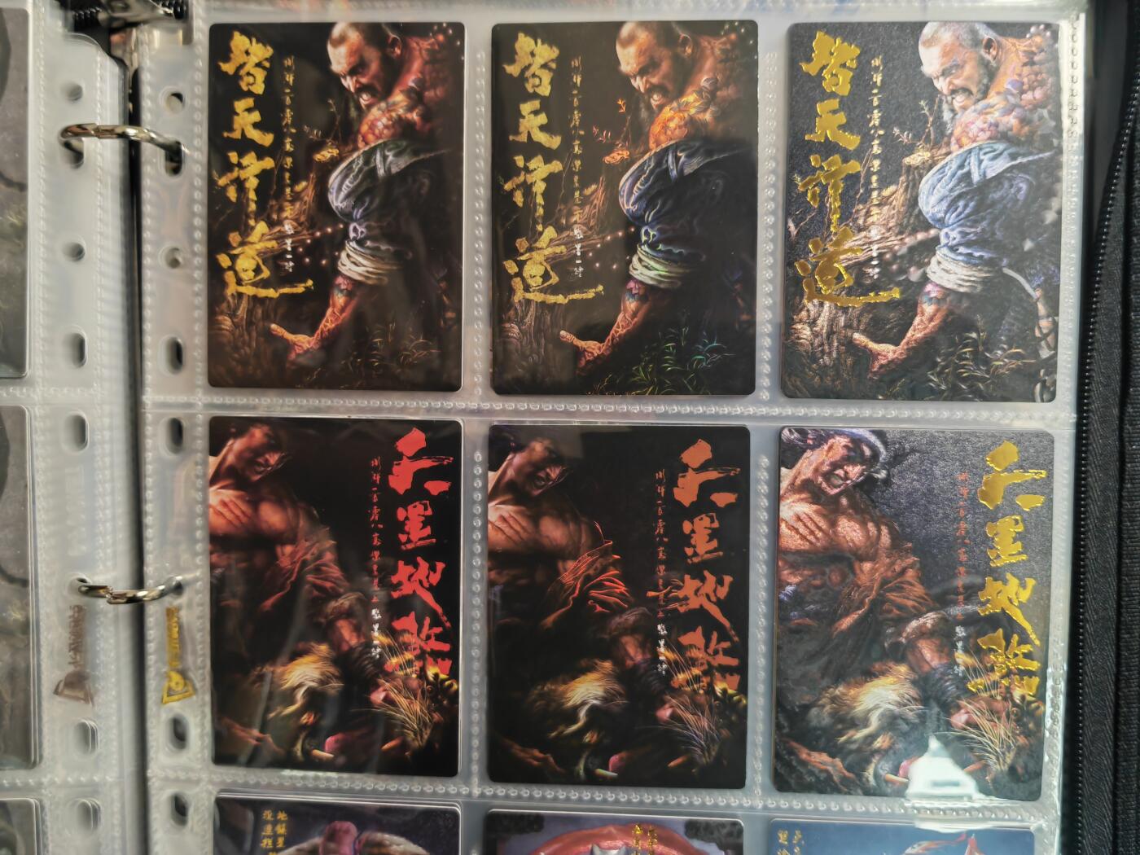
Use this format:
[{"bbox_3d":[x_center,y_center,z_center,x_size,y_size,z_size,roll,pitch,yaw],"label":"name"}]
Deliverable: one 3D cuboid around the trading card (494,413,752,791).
[{"bbox_3d":[0.011,0.044,0.224,0.063,0.001,0.088,0,93,4],"label":"trading card"}]

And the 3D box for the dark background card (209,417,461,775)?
[{"bbox_3d":[-0.058,0.042,0.228,0.063,0.001,0.088,1,94,4],"label":"dark background card"}]

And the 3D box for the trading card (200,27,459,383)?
[{"bbox_3d":[-0.057,-0.053,0.224,0.063,0.001,0.088,1,92,3],"label":"trading card"}]

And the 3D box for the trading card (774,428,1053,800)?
[{"bbox_3d":[0.081,0.044,0.219,0.063,0.001,0.088,1,93,4],"label":"trading card"}]

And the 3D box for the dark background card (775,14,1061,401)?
[{"bbox_3d":[0.082,-0.050,0.216,0.063,0.001,0.088,1,91,3],"label":"dark background card"}]

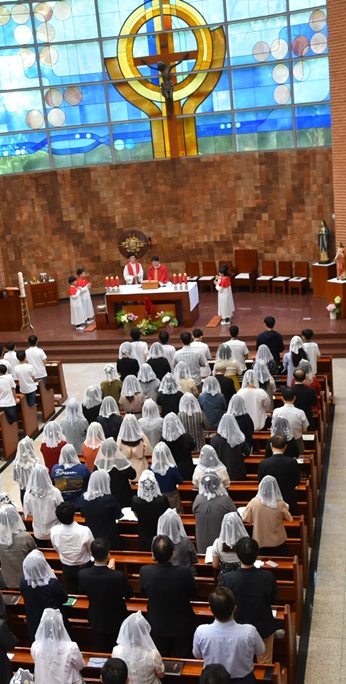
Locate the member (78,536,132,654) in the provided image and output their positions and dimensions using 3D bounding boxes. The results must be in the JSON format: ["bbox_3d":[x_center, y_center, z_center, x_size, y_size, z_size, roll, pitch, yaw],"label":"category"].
[{"bbox_3d":[-0.595,2.692,7.623,0.520,1.690,0.420,-2,16,15],"label":"member"}]

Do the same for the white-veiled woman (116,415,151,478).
[{"bbox_3d":[-0.530,1.824,11.163,0.460,1.613,0.380,-3,15,10],"label":"white-veiled woman"}]

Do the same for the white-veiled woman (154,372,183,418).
[{"bbox_3d":[-0.012,1.238,12.321,0.450,1.570,0.360,-2,17,15],"label":"white-veiled woman"}]

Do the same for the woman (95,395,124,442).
[{"bbox_3d":[-0.839,1.543,11.462,0.440,1.572,0.360,-2,16,15],"label":"woman"}]

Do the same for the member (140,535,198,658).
[{"bbox_3d":[0.025,2.650,7.454,0.550,1.741,0.400,-2,16,15],"label":"member"}]

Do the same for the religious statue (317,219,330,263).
[{"bbox_3d":[4.155,-2.723,21.139,0.330,1.157,0.360,-17,19,-36],"label":"religious statue"}]

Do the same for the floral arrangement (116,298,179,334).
[{"bbox_3d":[-0.719,-0.747,20.878,1.700,0.860,0.550,-2,15,15],"label":"floral arrangement"}]

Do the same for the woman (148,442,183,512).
[{"bbox_3d":[-0.062,2.062,10.168,0.460,1.578,0.380,-3,15,10],"label":"woman"}]

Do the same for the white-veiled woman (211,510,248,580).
[{"bbox_3d":[0.663,2.526,8.229,0.460,1.547,0.380,-3,15,11],"label":"white-veiled woman"}]

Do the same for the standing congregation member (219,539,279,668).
[{"bbox_3d":[0.746,2.530,6.998,0.510,1.710,0.380,-2,16,15],"label":"standing congregation member"}]

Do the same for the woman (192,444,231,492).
[{"bbox_3d":[0.555,2.031,9.944,0.460,1.539,0.400,-2,16,15],"label":"woman"}]

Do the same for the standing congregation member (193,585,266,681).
[{"bbox_3d":[0.488,2.874,6.574,0.520,1.760,0.380,-3,15,10],"label":"standing congregation member"}]

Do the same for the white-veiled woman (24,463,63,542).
[{"bbox_3d":[-1.468,2.202,9.221,0.460,1.613,0.370,-2,16,15],"label":"white-veiled woman"}]

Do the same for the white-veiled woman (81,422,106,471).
[{"bbox_3d":[-0.978,1.815,10.629,0.430,1.516,0.360,-2,16,15],"label":"white-veiled woman"}]

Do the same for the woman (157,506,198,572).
[{"bbox_3d":[0.090,2.501,8.329,0.450,1.562,0.400,-2,16,15],"label":"woman"}]

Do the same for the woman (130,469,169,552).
[{"bbox_3d":[-0.194,2.262,9.266,0.460,1.588,0.400,-2,16,15],"label":"woman"}]

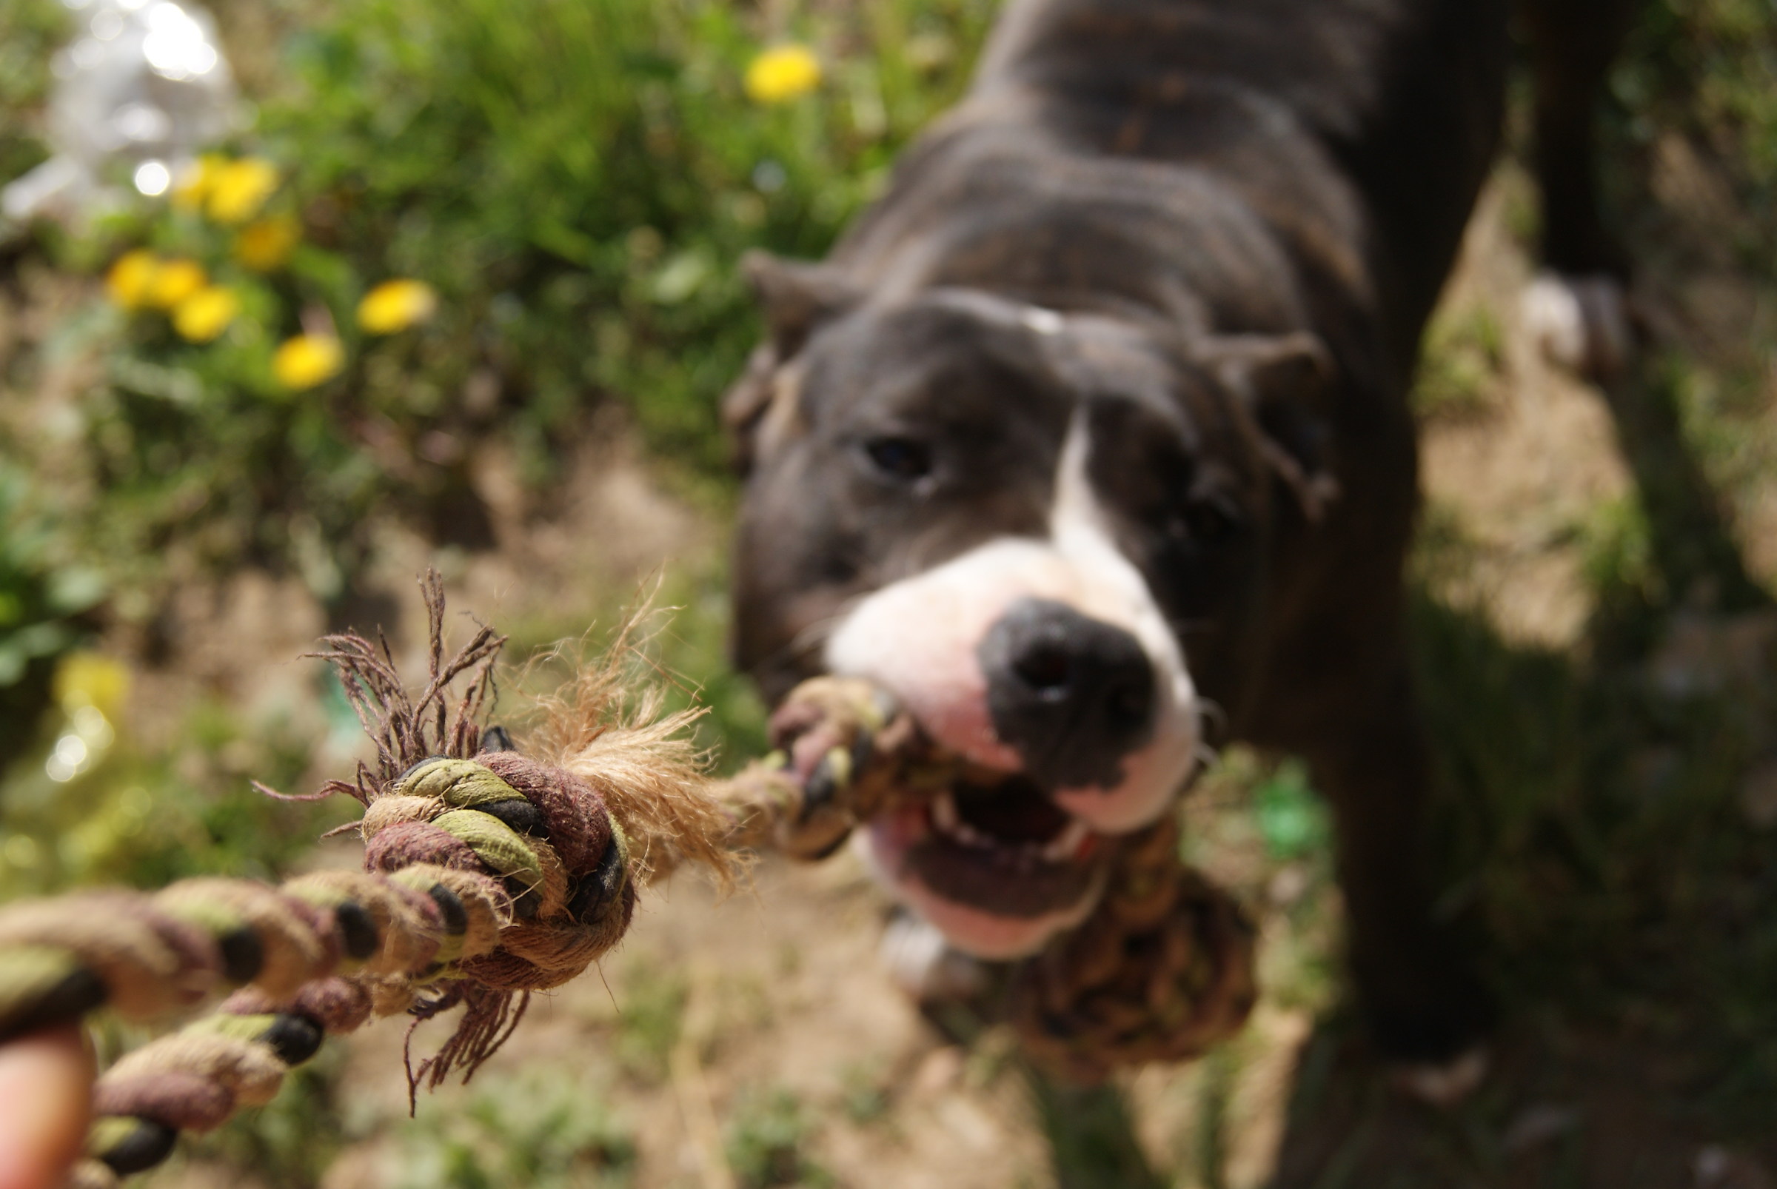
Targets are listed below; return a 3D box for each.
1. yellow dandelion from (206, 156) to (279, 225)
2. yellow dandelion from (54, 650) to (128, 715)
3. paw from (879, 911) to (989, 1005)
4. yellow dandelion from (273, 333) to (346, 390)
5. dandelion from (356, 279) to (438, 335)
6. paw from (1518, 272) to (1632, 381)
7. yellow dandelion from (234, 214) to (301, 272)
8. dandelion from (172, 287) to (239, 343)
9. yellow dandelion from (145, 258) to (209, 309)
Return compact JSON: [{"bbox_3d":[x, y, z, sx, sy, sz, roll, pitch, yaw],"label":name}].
[{"bbox_3d":[-0.396,-0.248,1.365,0.040,0.022,0.040,0,46,0],"label":"yellow dandelion"},{"bbox_3d":[-0.394,0.044,1.097,0.034,0.022,0.034,0,46,0],"label":"yellow dandelion"},{"bbox_3d":[0.024,0.162,1.014,0.060,0.050,0.078,13,47,12],"label":"paw"},{"bbox_3d":[-0.327,-0.131,1.253,0.037,0.022,0.037,0,46,0],"label":"yellow dandelion"},{"bbox_3d":[-0.284,-0.166,1.286,0.040,0.022,0.040,0,46,0],"label":"dandelion"},{"bbox_3d":[0.412,-0.161,1.326,0.058,0.050,0.075,19,49,17],"label":"paw"},{"bbox_3d":[-0.371,-0.210,1.329,0.036,0.022,0.036,0,46,0],"label":"yellow dandelion"},{"bbox_3d":[-0.394,-0.161,1.282,0.035,0.022,0.035,0,46,0],"label":"dandelion"},{"bbox_3d":[-0.416,-0.182,1.302,0.033,0.022,0.033,0,46,0],"label":"yellow dandelion"}]

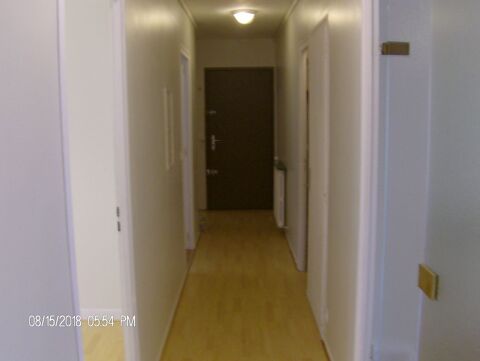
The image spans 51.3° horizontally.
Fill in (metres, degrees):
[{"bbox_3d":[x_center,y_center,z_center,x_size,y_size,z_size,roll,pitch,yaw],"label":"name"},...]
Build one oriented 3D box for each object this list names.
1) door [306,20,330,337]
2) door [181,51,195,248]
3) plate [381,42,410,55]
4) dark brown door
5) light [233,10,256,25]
[{"bbox_3d":[0.584,-0.043,3.619,0.101,2.111,0.889,0,9,0],"label":"door"},{"bbox_3d":[-0.528,-0.195,4.846,0.121,2.040,0.909,0,9,0],"label":"door"},{"bbox_3d":[0.641,-0.544,2.060,0.115,0.050,0.025,0,9,0],"label":"plate"},{"bbox_3d":[0.004,-0.586,7.308,0.980,2.060,0.071,0,9,0],"label":"dark brown door"},{"bbox_3d":[0.045,-1.632,5.043,0.250,0.130,0.250,0,9,0],"label":"light"}]

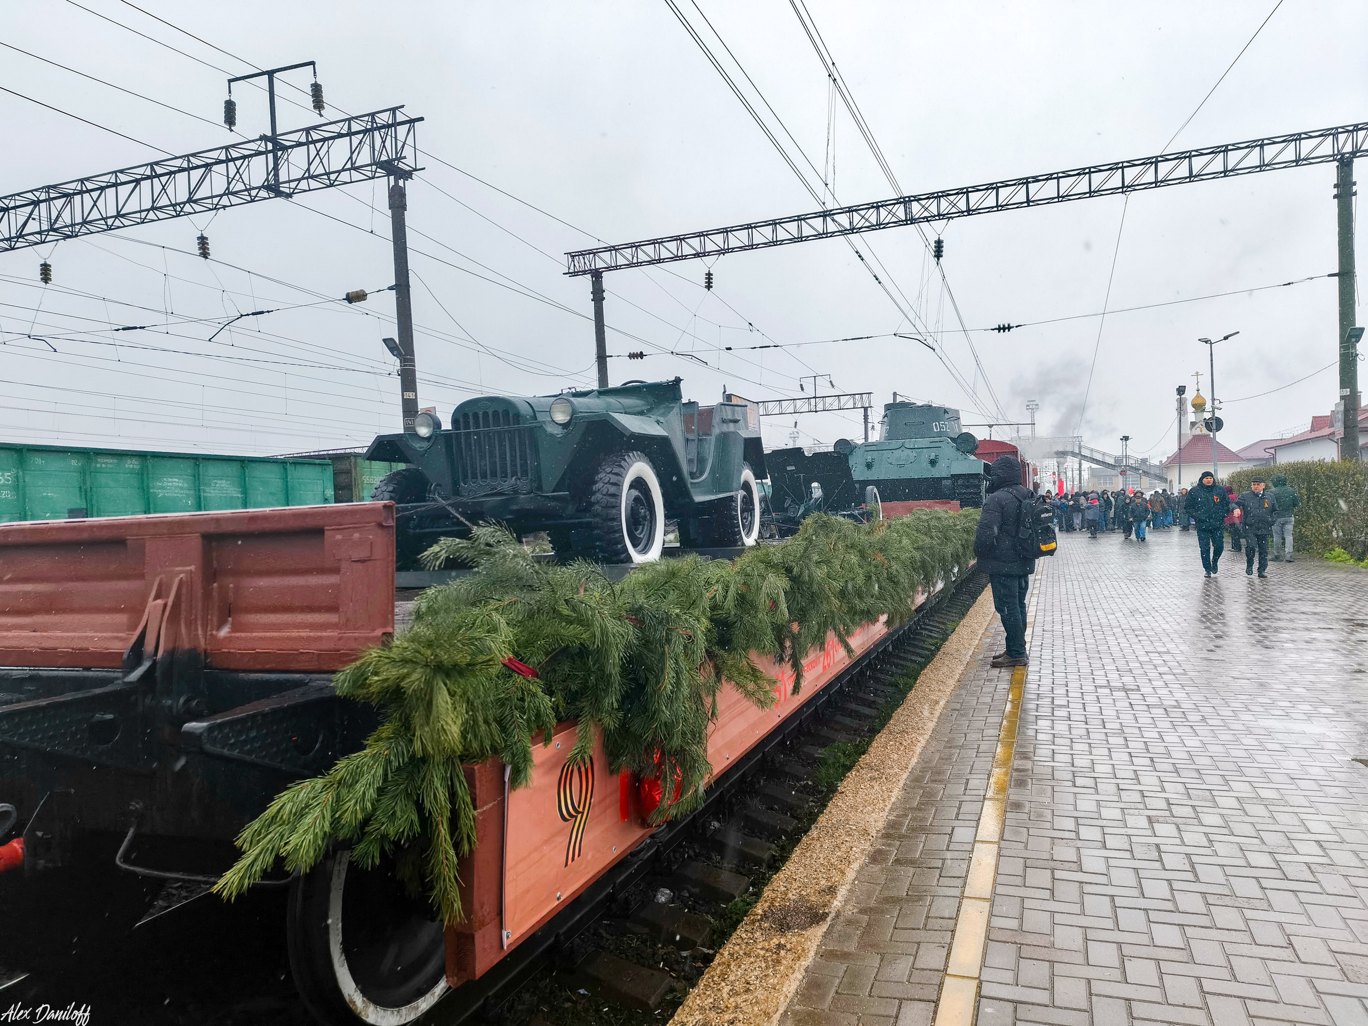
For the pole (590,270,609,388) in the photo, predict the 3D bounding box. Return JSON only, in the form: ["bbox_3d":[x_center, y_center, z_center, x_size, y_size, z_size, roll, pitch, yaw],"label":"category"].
[{"bbox_3d":[-2.619,-2.951,30.100,0.420,10.157,0.420,-3,0,22],"label":"pole"}]

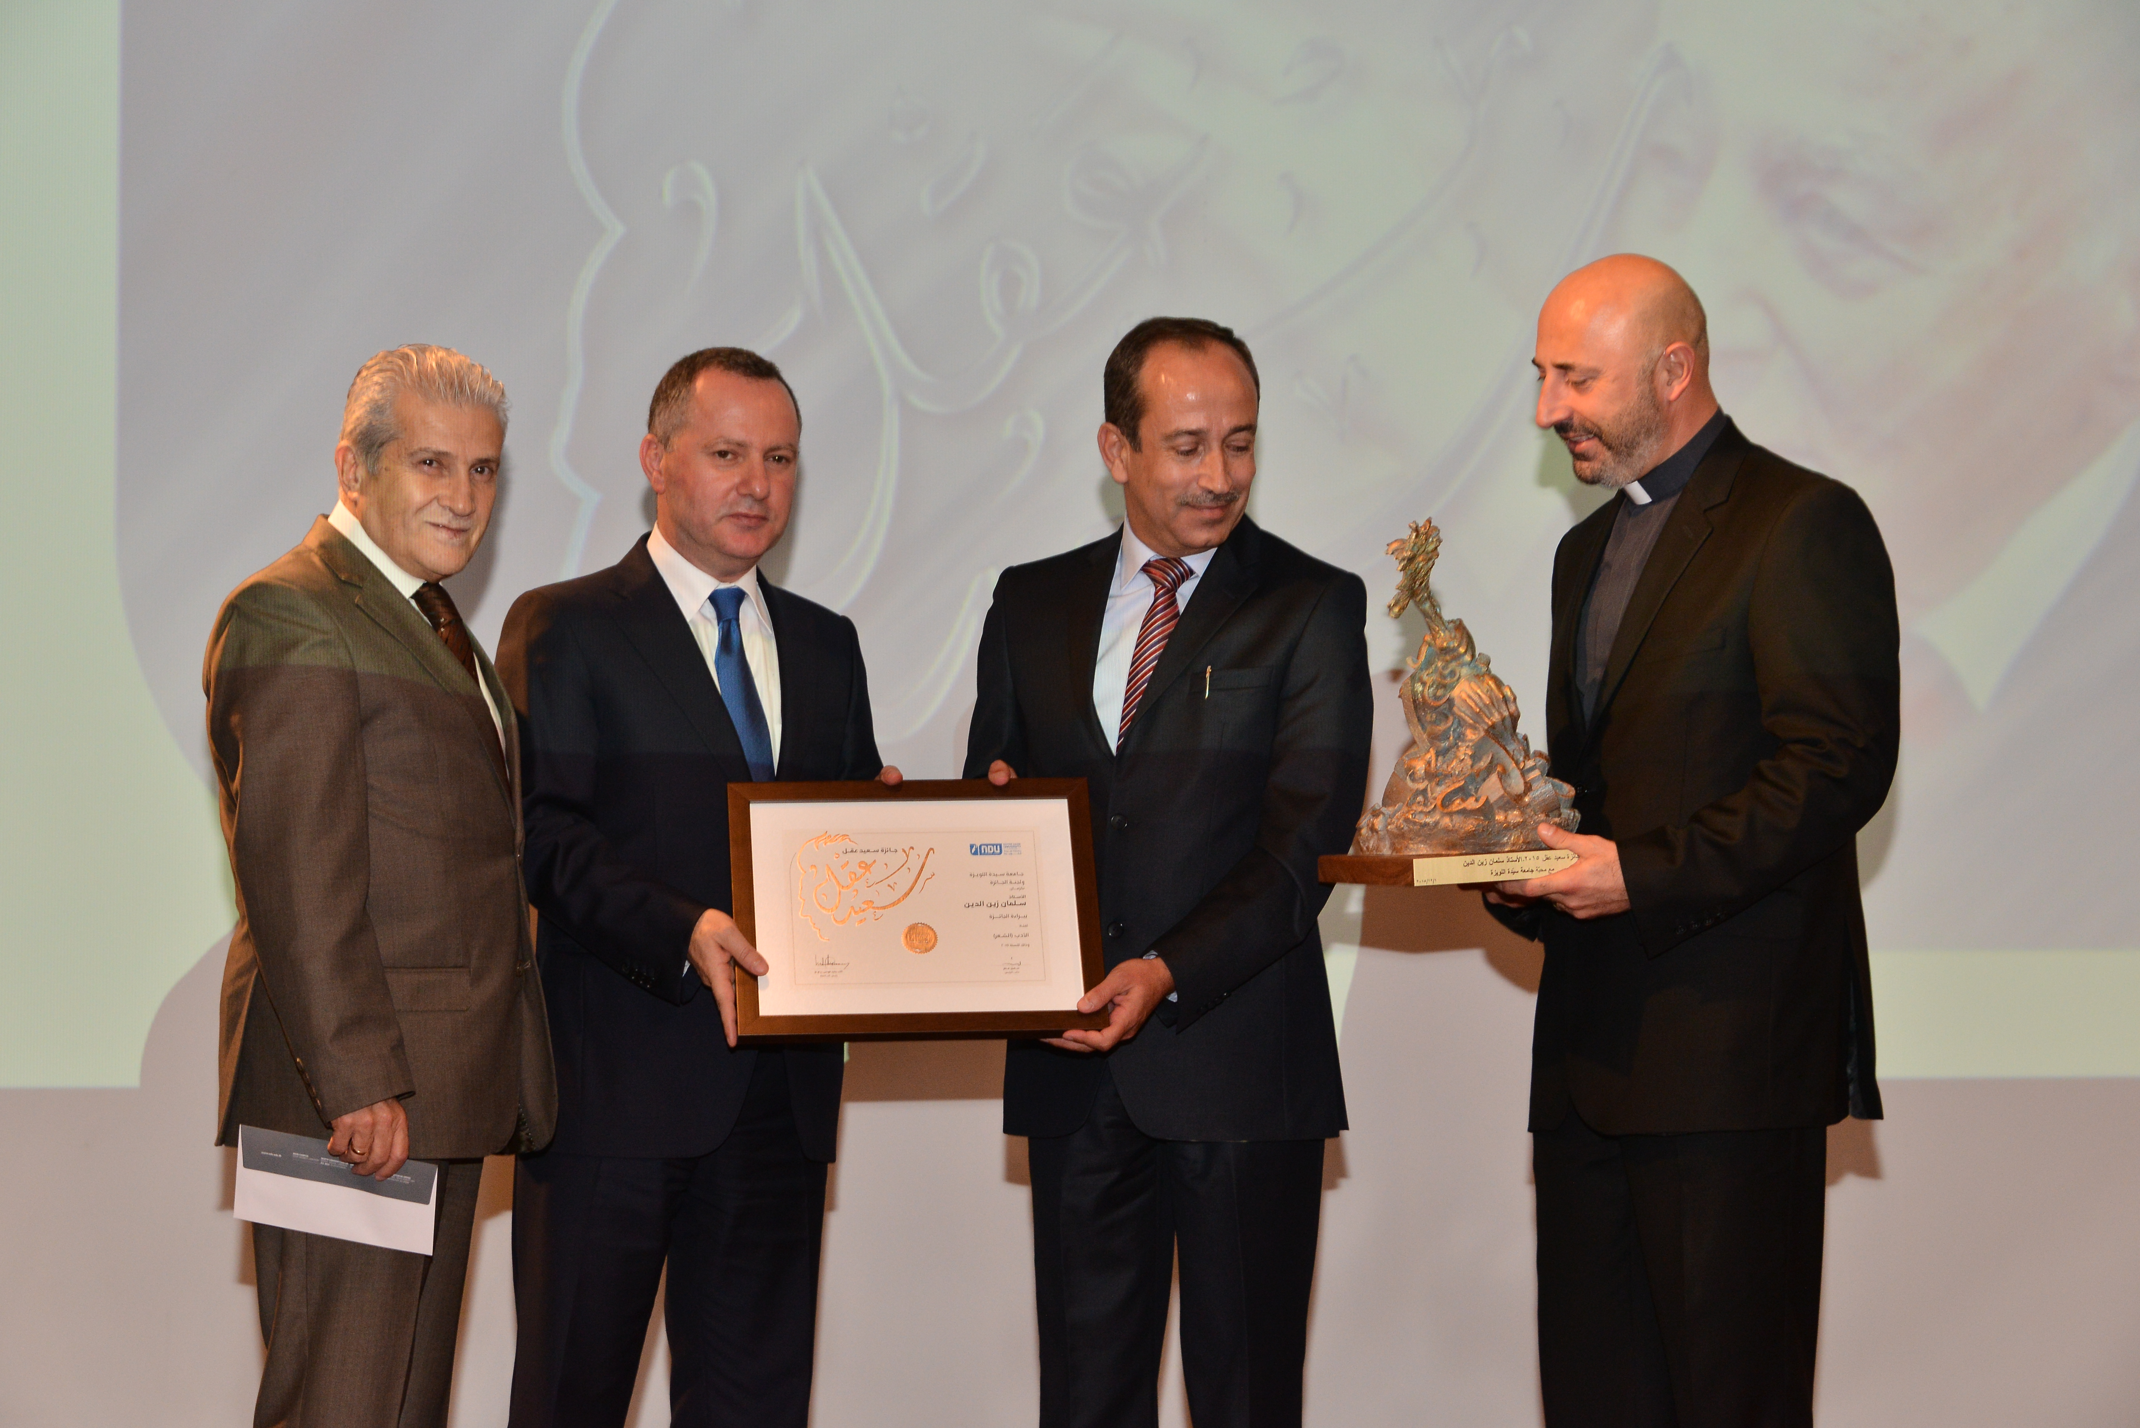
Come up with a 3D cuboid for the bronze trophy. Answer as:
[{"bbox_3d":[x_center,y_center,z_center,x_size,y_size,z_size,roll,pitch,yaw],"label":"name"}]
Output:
[{"bbox_3d":[0.418,-0.013,5.150,0.220,0.405,0.210,-2,0,-28],"label":"bronze trophy"}]

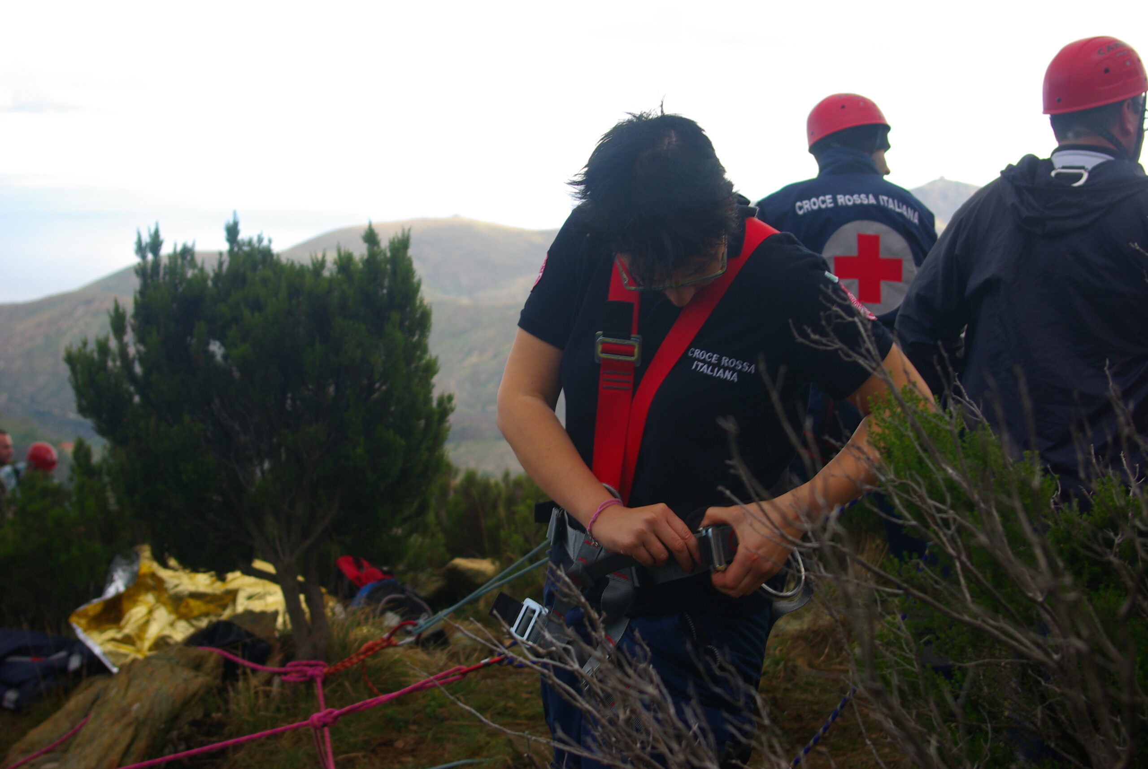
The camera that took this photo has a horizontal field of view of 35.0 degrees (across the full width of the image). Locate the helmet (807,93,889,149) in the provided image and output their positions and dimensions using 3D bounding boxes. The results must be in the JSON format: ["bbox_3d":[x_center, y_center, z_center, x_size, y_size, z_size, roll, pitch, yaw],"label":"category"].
[{"bbox_3d":[0.843,-0.811,5.600,0.275,0.170,0.220,-7,8,-19],"label":"helmet"}]

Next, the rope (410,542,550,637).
[{"bbox_3d":[-0.242,0.523,4.700,0.360,0.250,0.130,0,6,0],"label":"rope"}]

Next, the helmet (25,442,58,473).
[{"bbox_3d":[-4.180,0.567,14.300,0.275,0.175,0.220,13,11,23],"label":"helmet"}]

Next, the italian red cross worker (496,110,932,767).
[{"bbox_3d":[0.200,0.417,2.570,0.590,1.580,0.460,1,6,14],"label":"italian red cross worker"}]

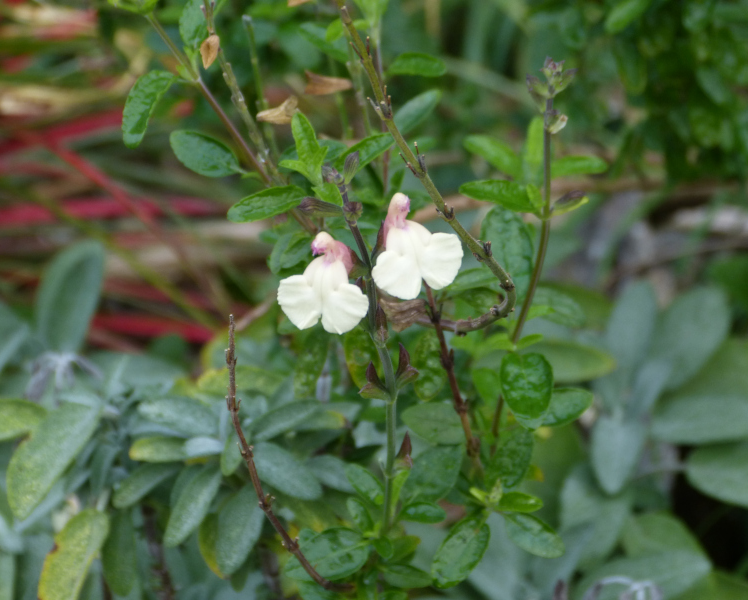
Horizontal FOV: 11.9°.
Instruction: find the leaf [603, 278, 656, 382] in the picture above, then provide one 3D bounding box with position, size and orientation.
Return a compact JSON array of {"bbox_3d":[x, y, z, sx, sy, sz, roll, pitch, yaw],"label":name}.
[{"bbox_3d":[0.085,0.012,1.200,0.015,0.006,0.042,10,66,4],"label":"leaf"}]

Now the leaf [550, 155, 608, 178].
[{"bbox_3d":[0.057,-0.037,1.010,0.017,0.004,0.008,-3,41,-10],"label":"leaf"}]

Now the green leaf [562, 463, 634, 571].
[{"bbox_3d":[0.073,0.071,1.180,0.022,0.006,0.036,-3,63,-1],"label":"green leaf"}]

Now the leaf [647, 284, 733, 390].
[{"bbox_3d":[0.104,0.015,1.200,0.023,0.006,0.047,23,65,19],"label":"leaf"}]

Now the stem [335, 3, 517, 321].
[{"bbox_3d":[0.016,-0.041,1.040,0.012,0.107,0.011,-28,14,0],"label":"stem"}]

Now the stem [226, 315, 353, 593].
[{"bbox_3d":[-0.030,0.048,1.050,0.016,0.092,0.013,-23,17,0],"label":"stem"}]

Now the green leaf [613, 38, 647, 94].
[{"bbox_3d":[0.096,-0.088,1.350,0.011,0.005,0.022,-13,67,-6],"label":"green leaf"}]

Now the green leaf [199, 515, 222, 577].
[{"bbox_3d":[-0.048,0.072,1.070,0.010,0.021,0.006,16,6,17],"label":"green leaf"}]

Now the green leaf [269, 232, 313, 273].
[{"bbox_3d":[-0.024,-0.014,1.040,0.009,0.004,0.016,40,80,24],"label":"green leaf"}]

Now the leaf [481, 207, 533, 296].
[{"bbox_3d":[0.038,-0.014,1.030,0.015,0.026,0.006,0,6,0],"label":"leaf"}]

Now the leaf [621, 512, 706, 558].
[{"bbox_3d":[0.095,0.082,1.180,0.031,0.006,0.027,-3,54,-9],"label":"leaf"}]

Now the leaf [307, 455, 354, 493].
[{"bbox_3d":[-0.013,0.051,1.060,0.018,0.004,0.011,32,67,8],"label":"leaf"}]

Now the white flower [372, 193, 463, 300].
[{"bbox_3d":[0.012,-0.015,1.000,0.025,0.029,0.021,-1,12,-12],"label":"white flower"}]

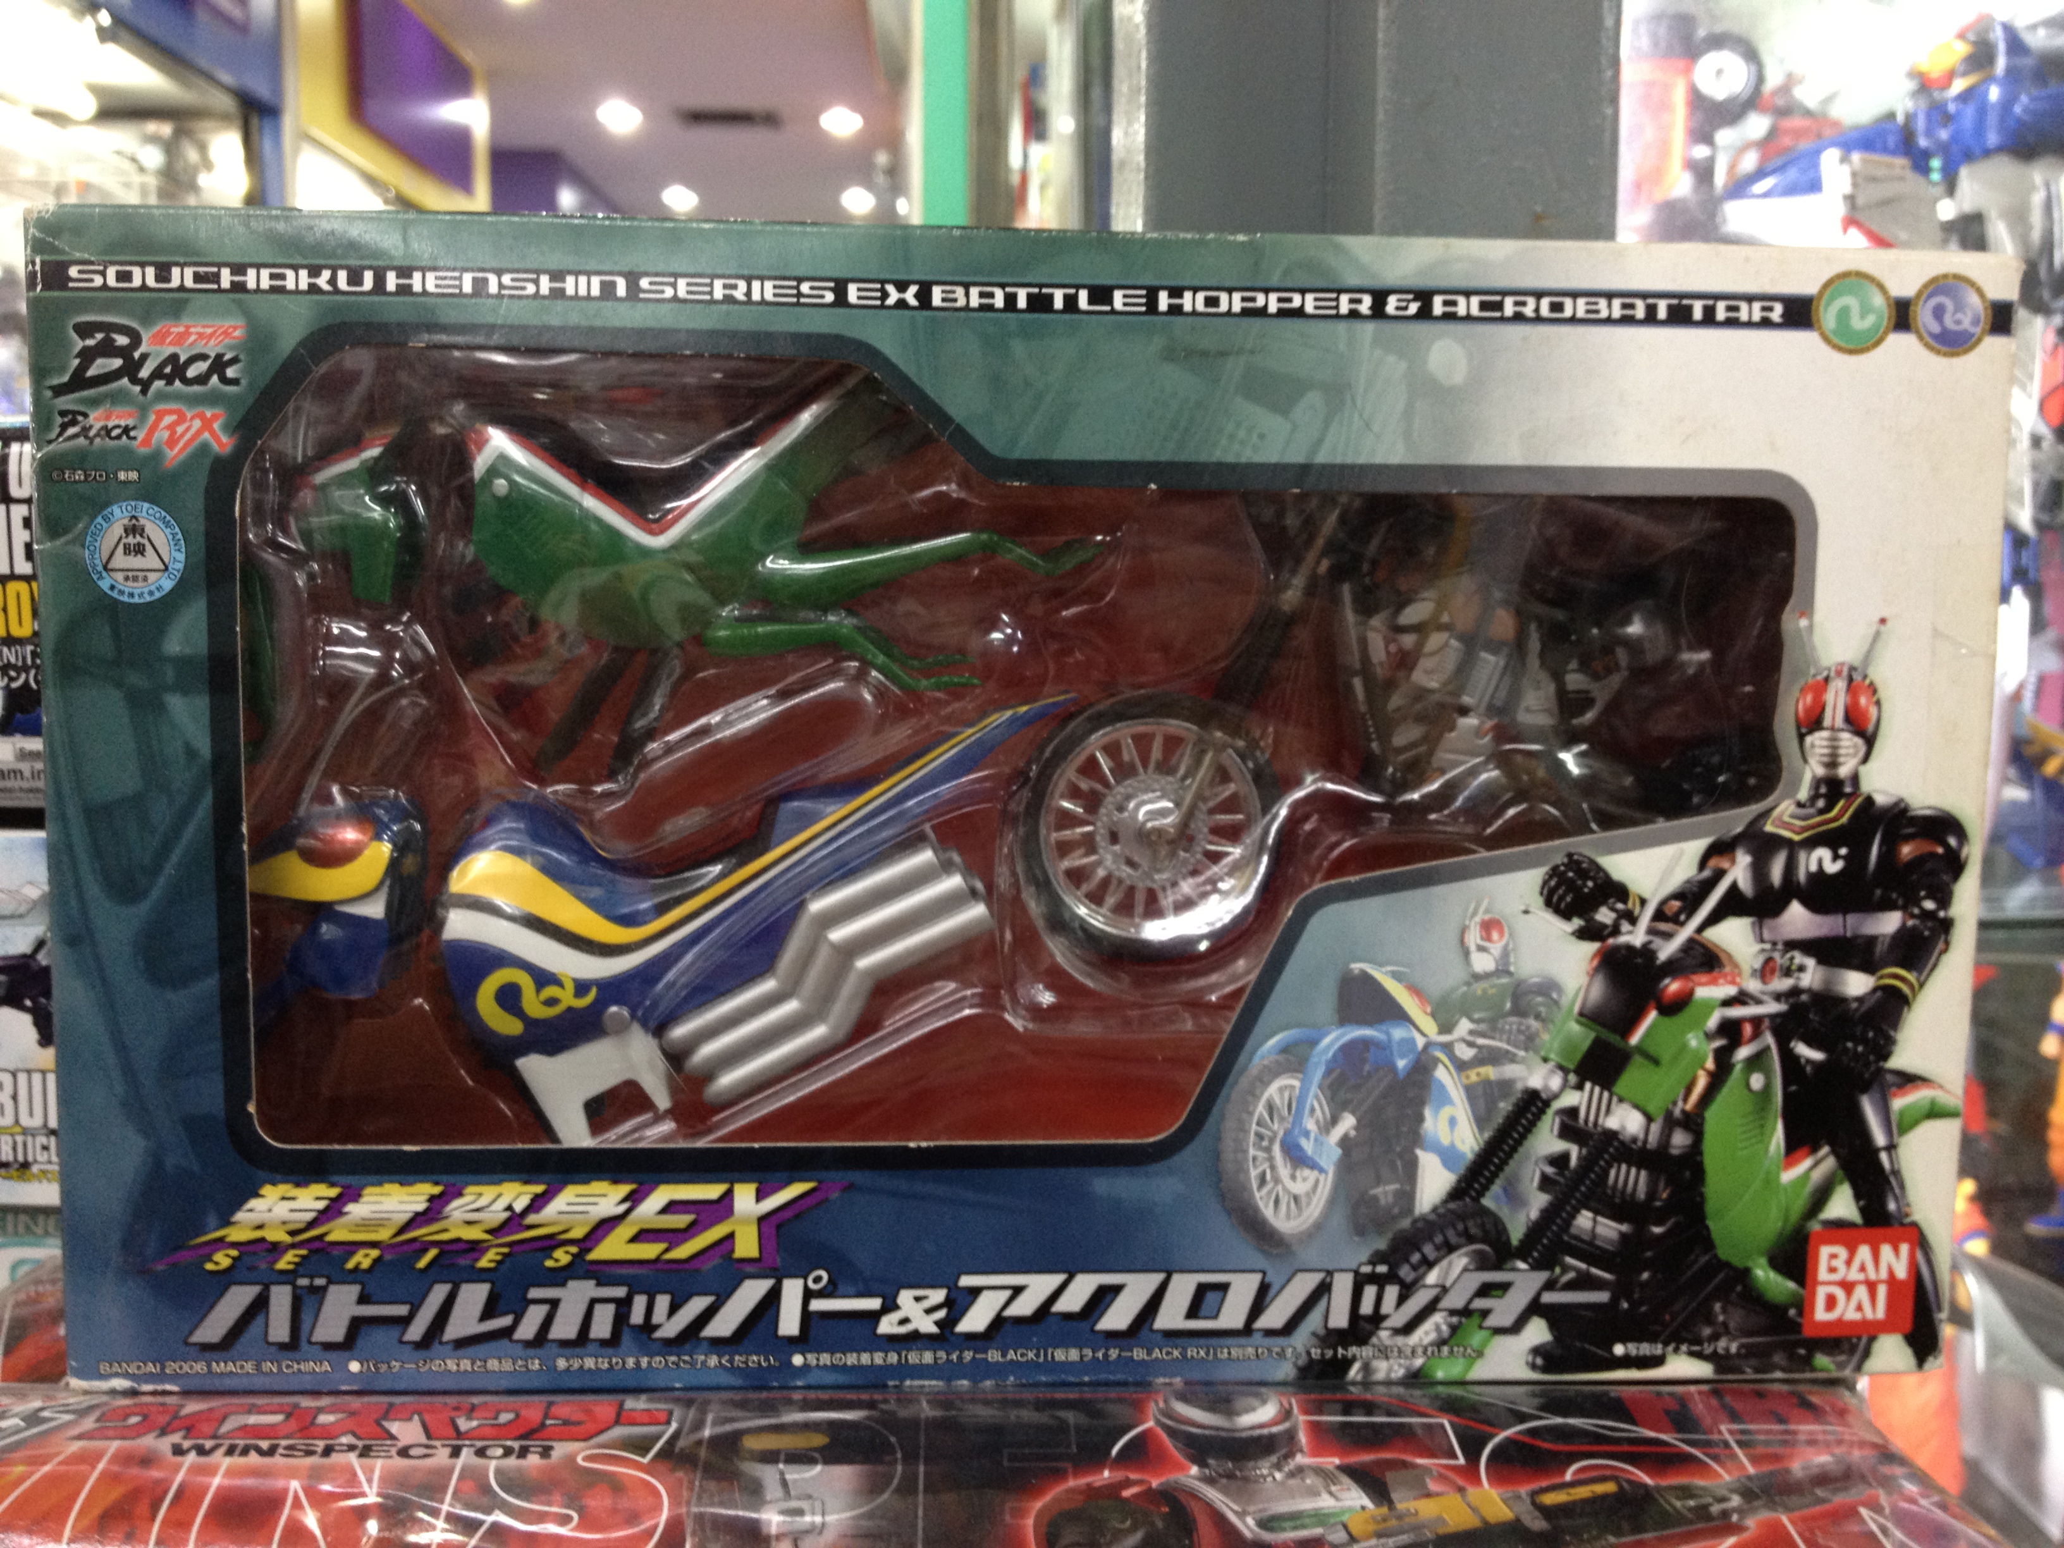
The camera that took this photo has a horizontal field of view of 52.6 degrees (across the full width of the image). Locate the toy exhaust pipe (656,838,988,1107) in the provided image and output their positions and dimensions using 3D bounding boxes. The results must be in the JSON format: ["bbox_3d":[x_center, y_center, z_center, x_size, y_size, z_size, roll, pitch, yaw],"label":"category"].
[{"bbox_3d":[-0.040,0.038,0.403,0.069,0.028,0.018,-32,7,1],"label":"toy exhaust pipe"}]

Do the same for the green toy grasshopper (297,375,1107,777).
[{"bbox_3d":[-0.063,-0.040,0.400,0.157,0.080,0.042,1,6,-3],"label":"green toy grasshopper"}]

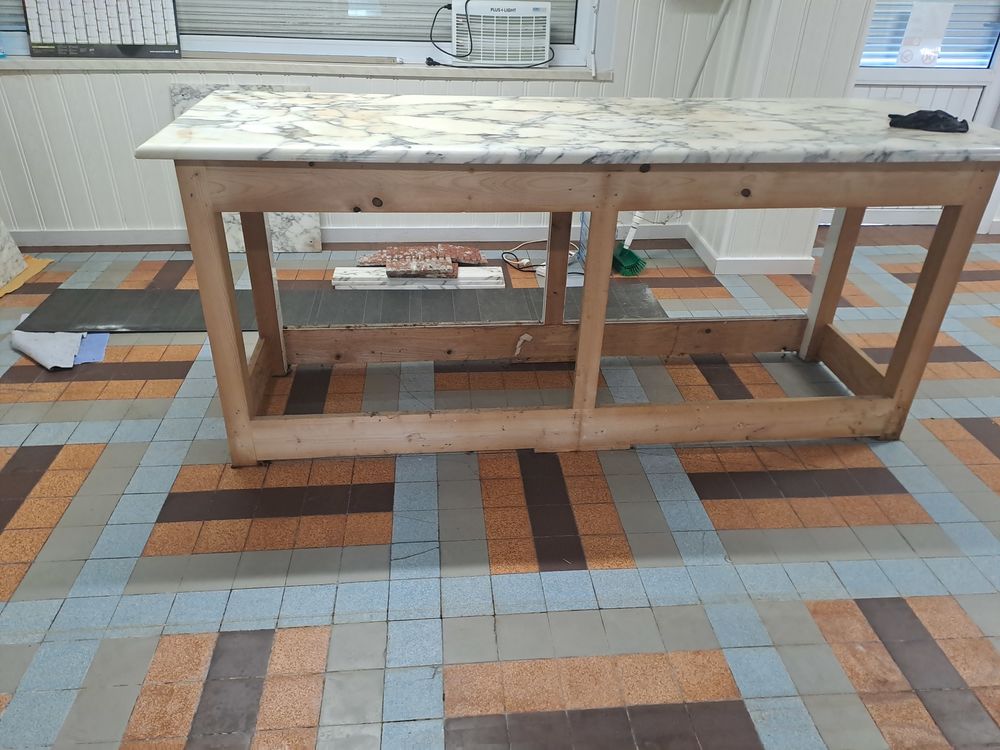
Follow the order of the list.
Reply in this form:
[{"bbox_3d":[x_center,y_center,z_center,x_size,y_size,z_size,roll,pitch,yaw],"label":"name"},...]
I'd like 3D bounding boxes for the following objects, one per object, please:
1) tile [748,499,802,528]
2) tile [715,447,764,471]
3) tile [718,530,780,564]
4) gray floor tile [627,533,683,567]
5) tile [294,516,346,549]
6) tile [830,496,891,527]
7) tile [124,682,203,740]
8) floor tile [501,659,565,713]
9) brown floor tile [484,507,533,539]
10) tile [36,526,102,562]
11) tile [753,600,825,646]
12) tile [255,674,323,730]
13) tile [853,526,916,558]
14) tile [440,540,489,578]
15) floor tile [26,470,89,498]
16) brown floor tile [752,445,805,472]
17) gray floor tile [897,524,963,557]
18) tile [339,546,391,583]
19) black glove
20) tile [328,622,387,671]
[{"bbox_3d":[0.746,0.379,1.963,0.120,0.010,0.120,-1,30,-5],"label":"tile"},{"bbox_3d":[0.737,0.263,2.222,0.122,0.010,0.122,-1,31,-5],"label":"tile"},{"bbox_3d":[0.651,0.454,1.892,0.122,0.010,0.122,-1,31,-5],"label":"tile"},{"bbox_3d":[0.401,0.457,1.875,0.122,0.010,0.122,-1,31,-5],"label":"gray floor tile"},{"bbox_3d":[-0.476,0.417,1.915,0.124,0.010,0.124,-1,31,-5],"label":"tile"},{"bbox_3d":[0.984,0.375,1.976,0.119,0.012,0.119,-1,31,-5],"label":"tile"},{"bbox_3d":[-0.654,0.658,1.412,0.120,0.010,0.120,-1,30,-5],"label":"tile"},{"bbox_3d":[0.055,0.545,1.261,0.101,0.010,0.101,-1,30,-5],"label":"floor tile"},{"bbox_3d":[0.022,0.402,1.949,0.122,0.010,0.122,-1,31,-5],"label":"brown floor tile"},{"bbox_3d":[-1.062,0.422,1.787,0.119,0.012,0.119,-1,31,-5],"label":"tile"},{"bbox_3d":[0.655,0.565,1.635,0.119,0.012,0.119,-1,31,-5],"label":"tile"},{"bbox_3d":[-0.429,0.674,1.488,0.124,0.010,0.124,-1,31,-5],"label":"tile"},{"bbox_3d":[1.022,0.447,1.923,0.122,0.010,0.122,-1,31,-5],"label":"tile"},{"bbox_3d":[-0.091,0.470,1.829,0.122,0.010,0.122,-1,31,-5],"label":"tile"},{"bbox_3d":[-1.210,0.303,1.987,0.120,0.010,0.120,-1,30,-5],"label":"floor tile"},{"bbox_3d":[0.841,0.253,2.184,0.120,0.010,0.120,-1,30,-5],"label":"brown floor tile"},{"bbox_3d":[1.119,0.434,1.890,0.120,0.010,0.120,-1,30,-5],"label":"gray floor tile"},{"bbox_3d":[-0.328,0.464,1.760,0.120,0.010,0.120,-1,30,-5],"label":"tile"},{"bbox_3d":[1.420,-0.849,2.407,0.218,0.040,0.110,8,31,10],"label":"black glove"},{"bbox_3d":[-0.313,0.601,1.594,0.122,0.010,0.122,-1,31,-5],"label":"tile"}]

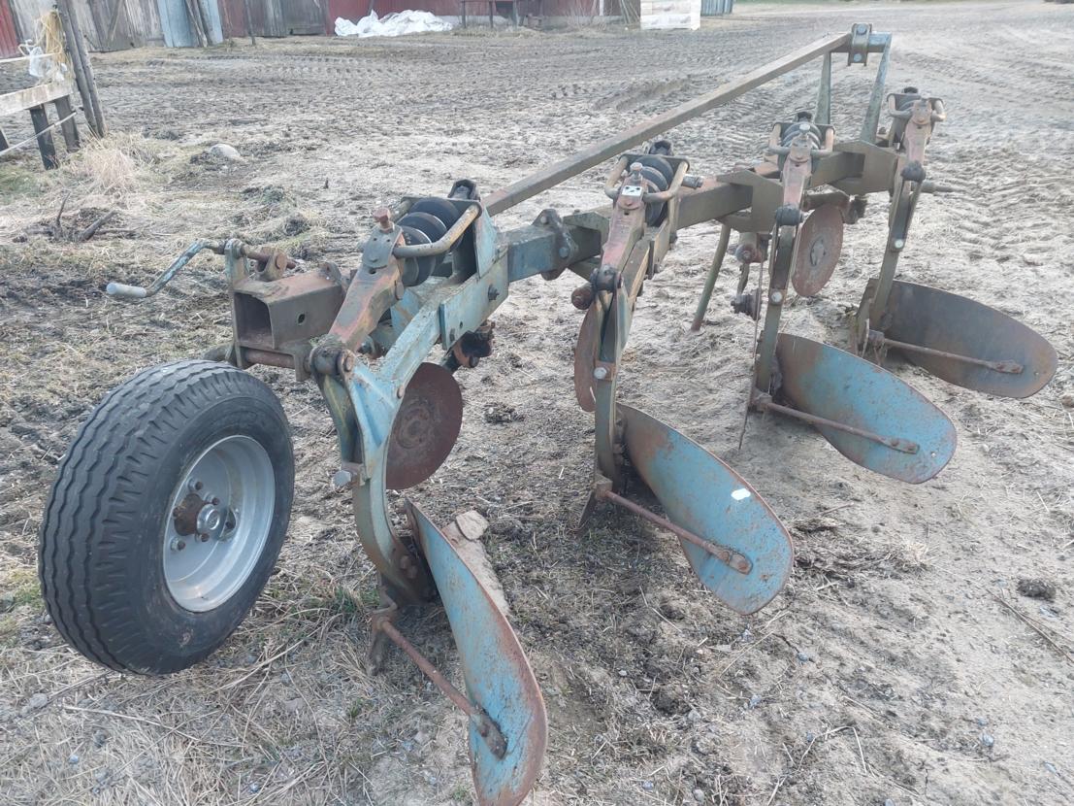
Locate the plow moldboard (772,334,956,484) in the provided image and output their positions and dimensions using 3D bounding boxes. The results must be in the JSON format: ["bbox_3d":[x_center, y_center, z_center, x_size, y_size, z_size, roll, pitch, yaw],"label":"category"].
[{"bbox_3d":[1.050,0.002,2.920,0.165,0.380,0.940,-10,29,-17],"label":"plow moldboard"}]

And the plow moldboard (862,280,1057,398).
[{"bbox_3d":[1.677,-0.264,3.422,0.165,0.380,0.940,-10,29,-17],"label":"plow moldboard"}]

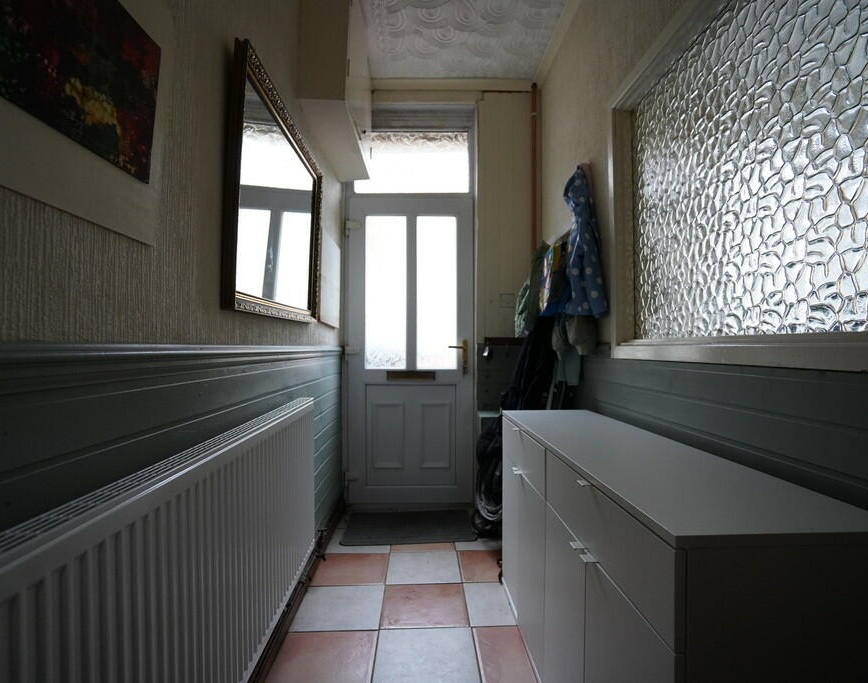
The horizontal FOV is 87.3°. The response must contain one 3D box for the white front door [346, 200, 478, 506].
[{"bbox_3d":[-0.152,0.059,2.955,0.830,1.960,0.060,0,-1,-1],"label":"white front door"}]

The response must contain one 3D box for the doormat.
[{"bbox_3d":[-0.135,1.084,2.667,0.748,0.012,0.447,0,-1,-5],"label":"doormat"}]

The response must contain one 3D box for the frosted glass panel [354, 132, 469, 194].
[{"bbox_3d":[-0.143,-1.151,2.963,0.745,0.400,0.030,0,-1,-1],"label":"frosted glass panel"}]

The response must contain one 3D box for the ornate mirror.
[{"bbox_3d":[-0.545,-0.440,1.682,0.040,0.713,0.957,2,0,-2],"label":"ornate mirror"}]

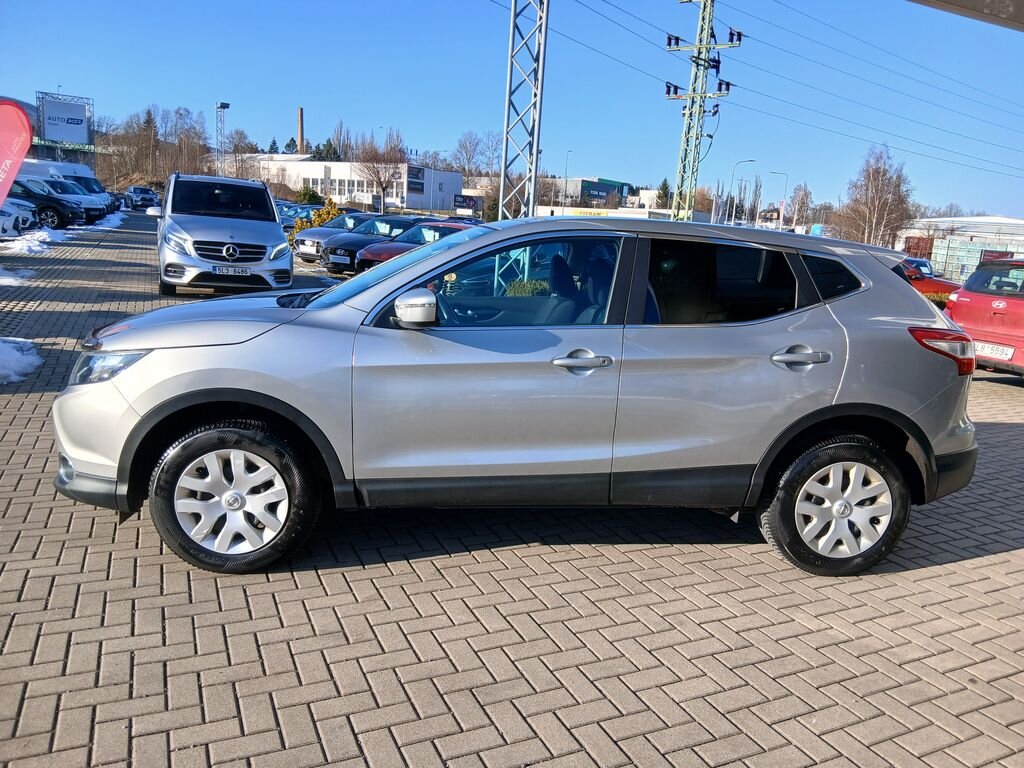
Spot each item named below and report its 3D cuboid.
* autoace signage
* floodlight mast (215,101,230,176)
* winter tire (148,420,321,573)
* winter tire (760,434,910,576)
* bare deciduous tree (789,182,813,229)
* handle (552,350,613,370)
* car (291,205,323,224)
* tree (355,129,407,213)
[{"bbox_3d":[-34.833,-20.439,60.000,3.050,3.000,0.300,-3,14,-30],"label":"autoace signage"},{"bbox_3d":[-14.145,-10.651,37.561,0.600,5.900,0.500,-2,12,-27],"label":"floodlight mast"},{"bbox_3d":[-1.155,0.455,3.261,0.685,0.680,0.220,2,11,-6],"label":"winter tire"},{"bbox_3d":[1.483,0.552,3.515,0.660,0.660,0.215,2,11,-7],"label":"winter tire"},{"bbox_3d":[52.367,-31.226,141.093,4.600,11.500,4.600,3,11,-1],"label":"bare deciduous tree"},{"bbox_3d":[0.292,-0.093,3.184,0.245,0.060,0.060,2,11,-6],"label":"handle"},{"bbox_3d":[-6.339,-5.206,26.000,1.800,1.480,4.350,9,13,29],"label":"car"},{"bbox_3d":[-12.449,-19.978,72.813,5.000,7.880,5.000,2,12,-10],"label":"tree"}]

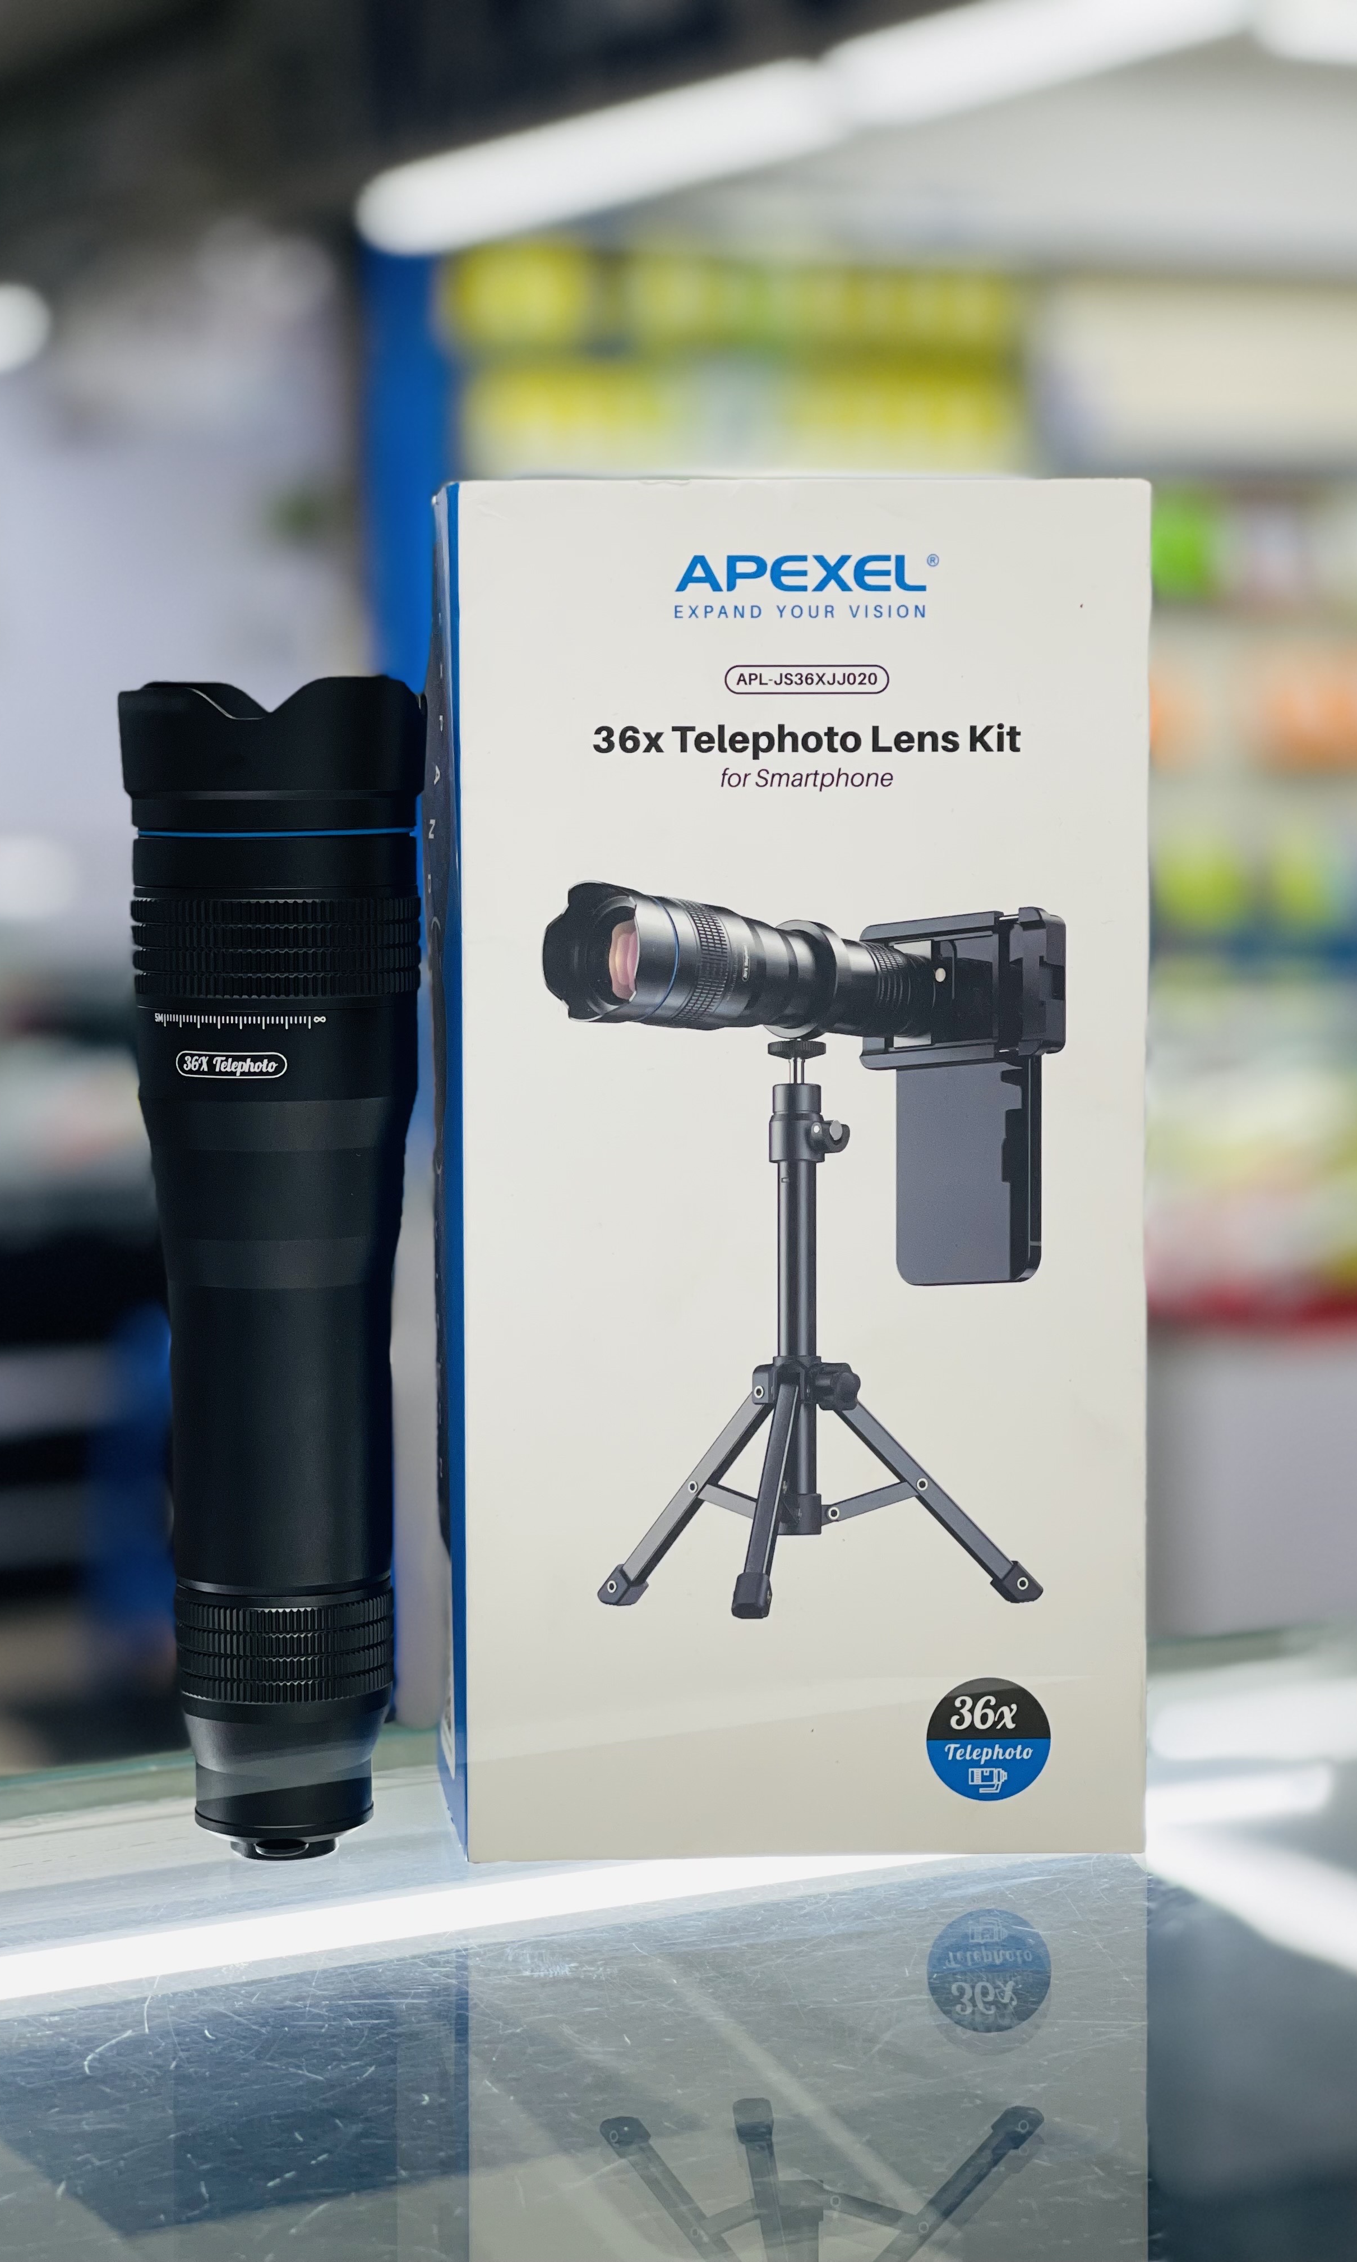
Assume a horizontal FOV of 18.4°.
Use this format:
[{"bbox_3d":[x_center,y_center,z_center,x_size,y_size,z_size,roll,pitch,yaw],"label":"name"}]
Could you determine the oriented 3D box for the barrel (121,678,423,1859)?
[{"bbox_3d":[-0.059,0.021,0.623,0.045,0.174,0.045,0,3,0],"label":"barrel"}]

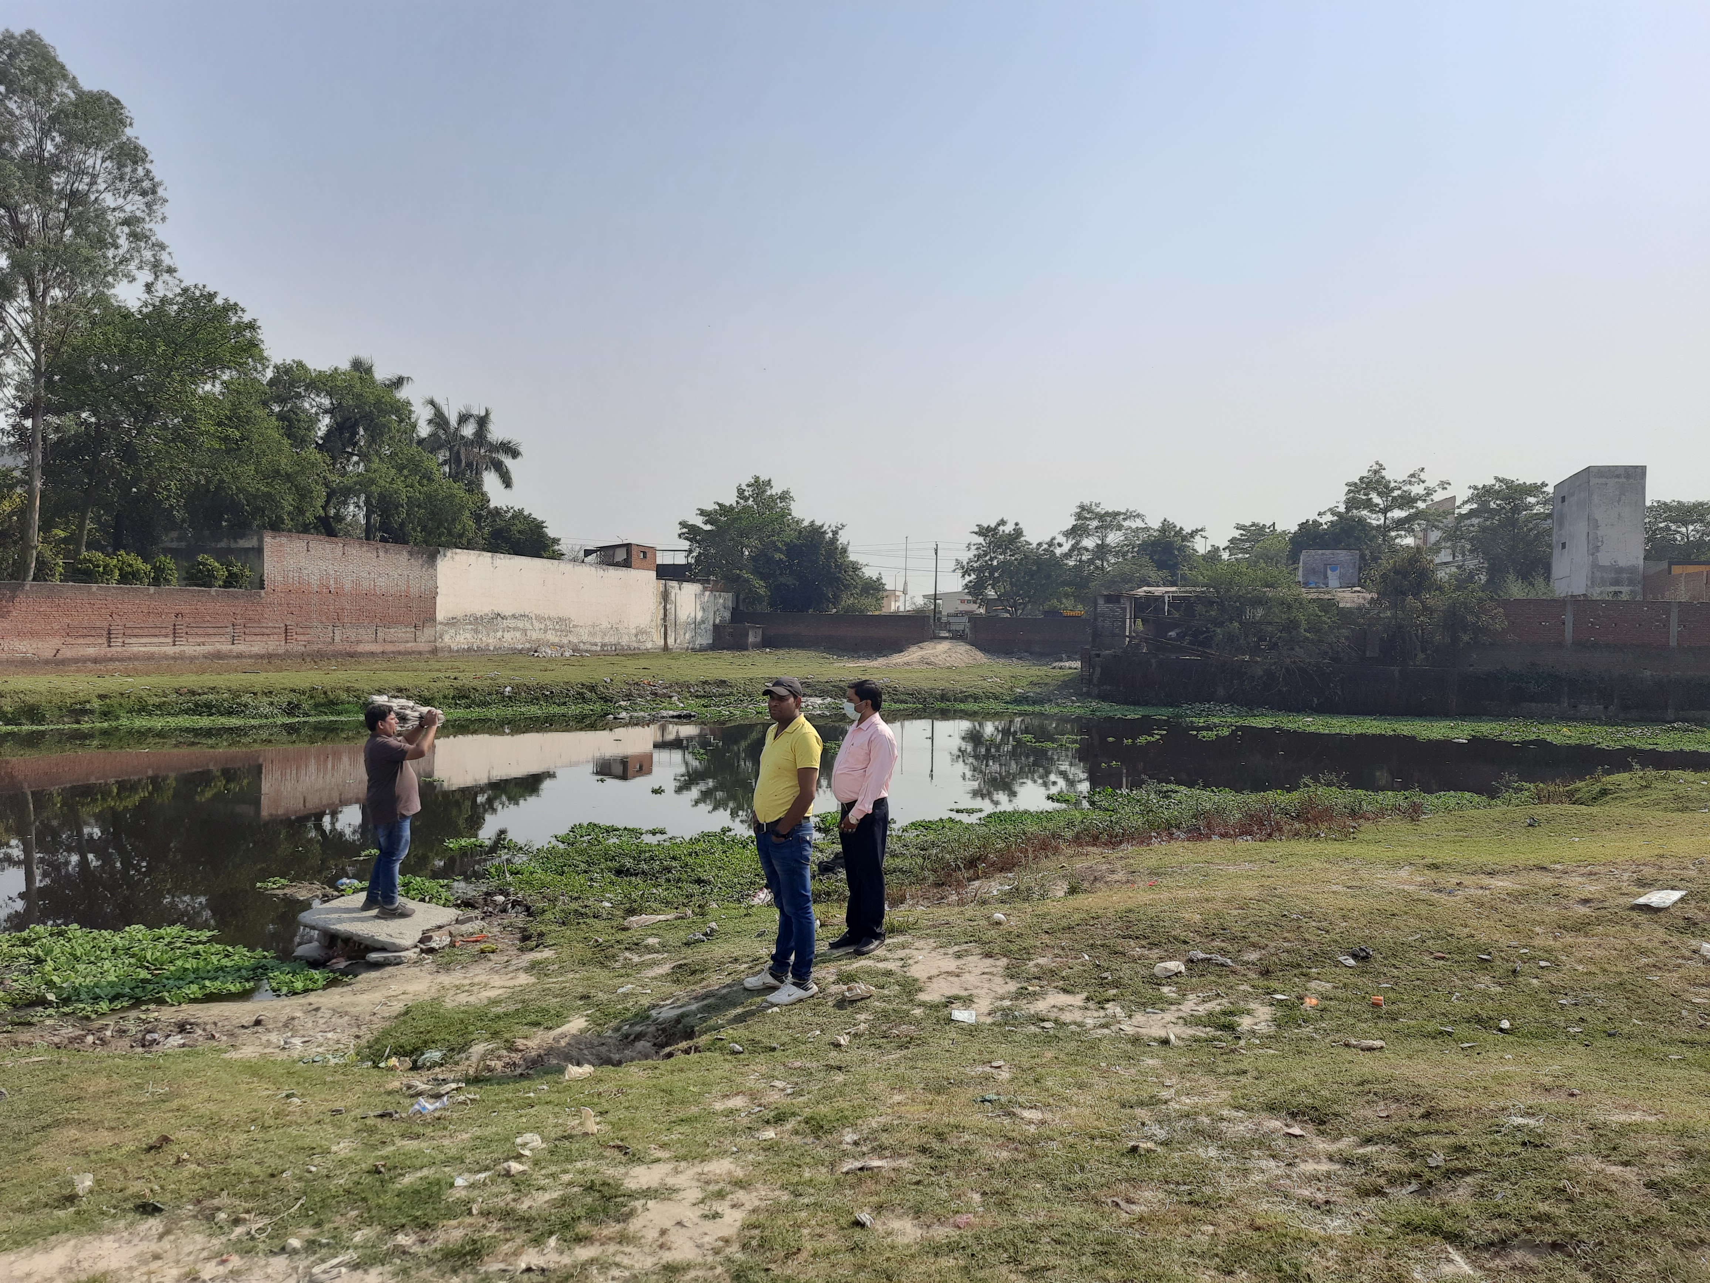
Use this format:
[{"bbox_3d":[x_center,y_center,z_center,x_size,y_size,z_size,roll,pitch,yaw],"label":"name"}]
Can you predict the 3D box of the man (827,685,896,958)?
[{"bbox_3d":[0.055,1.094,7.500,0.380,1.720,0.500,1,1,-29],"label":"man"}]

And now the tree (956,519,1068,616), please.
[{"bbox_3d":[11.915,-4.310,90.000,8.500,10.000,8.000,1,1,0],"label":"tree"}]

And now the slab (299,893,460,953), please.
[{"bbox_3d":[-3.805,2.232,9.500,1.180,0.100,1.250,1,1,9],"label":"slab"}]

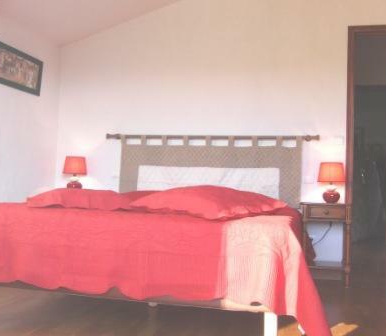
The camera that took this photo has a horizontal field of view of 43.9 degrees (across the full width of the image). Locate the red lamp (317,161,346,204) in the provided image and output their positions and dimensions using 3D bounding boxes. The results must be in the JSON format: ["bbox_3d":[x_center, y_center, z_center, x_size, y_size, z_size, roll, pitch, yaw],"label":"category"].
[{"bbox_3d":[1.129,0.124,3.897,0.217,0.334,0.217,1,-1,12],"label":"red lamp"}]

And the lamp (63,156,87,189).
[{"bbox_3d":[-1.073,0.064,4.374,0.217,0.334,0.217,1,-1,12],"label":"lamp"}]

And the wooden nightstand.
[{"bbox_3d":[1.067,0.609,3.900,0.387,0.639,0.285,1,-1,12],"label":"wooden nightstand"}]

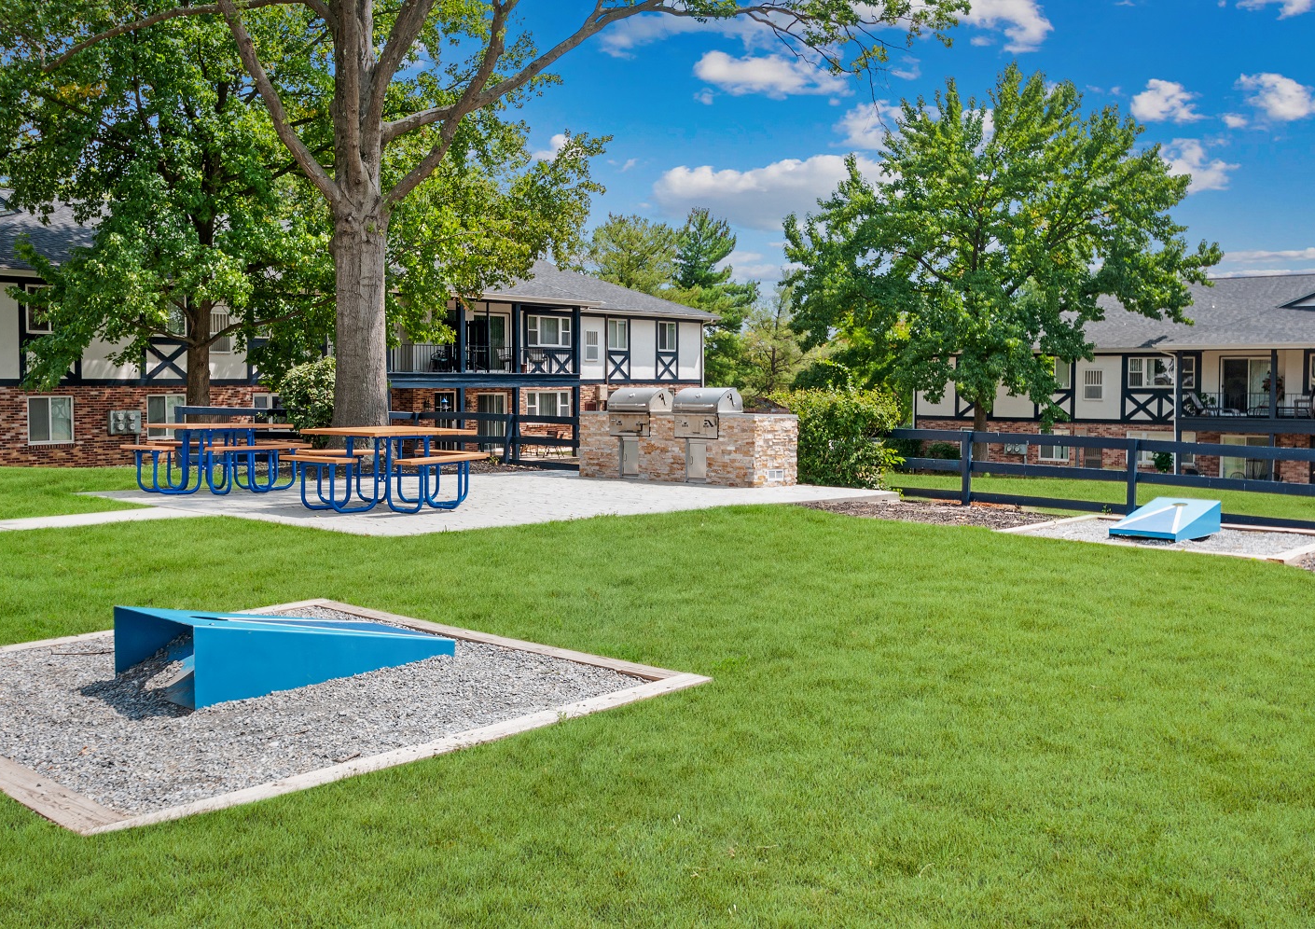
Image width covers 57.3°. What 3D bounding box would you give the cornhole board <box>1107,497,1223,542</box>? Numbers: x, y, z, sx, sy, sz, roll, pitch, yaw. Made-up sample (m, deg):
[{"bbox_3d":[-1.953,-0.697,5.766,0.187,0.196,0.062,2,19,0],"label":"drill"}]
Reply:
[{"bbox_3d":[4.930,0.520,11.652,0.610,0.300,1.220,4,5,42],"label":"cornhole board"}]

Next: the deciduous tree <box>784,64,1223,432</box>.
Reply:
[{"bbox_3d":[11.437,-6.426,40.158,14.700,13.700,14.000,0,4,0],"label":"deciduous tree"}]

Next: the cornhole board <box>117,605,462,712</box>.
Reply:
[{"bbox_3d":[-1.525,0.702,5.059,0.610,0.300,1.220,3,5,41],"label":"cornhole board"}]

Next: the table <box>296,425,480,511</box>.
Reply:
[{"bbox_3d":[-2.660,0.033,11.879,1.880,0.770,1.880,3,5,39],"label":"table"}]

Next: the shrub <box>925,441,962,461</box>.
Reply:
[{"bbox_3d":[10.632,-0.261,44.584,1.500,1.150,1.400,0,4,0],"label":"shrub"}]

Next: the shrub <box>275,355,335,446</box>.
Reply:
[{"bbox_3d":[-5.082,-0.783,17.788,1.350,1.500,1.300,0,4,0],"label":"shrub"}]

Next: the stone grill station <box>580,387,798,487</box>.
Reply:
[{"bbox_3d":[0.331,-0.394,15.562,2.852,1.200,1.004,3,5,40],"label":"stone grill station"}]

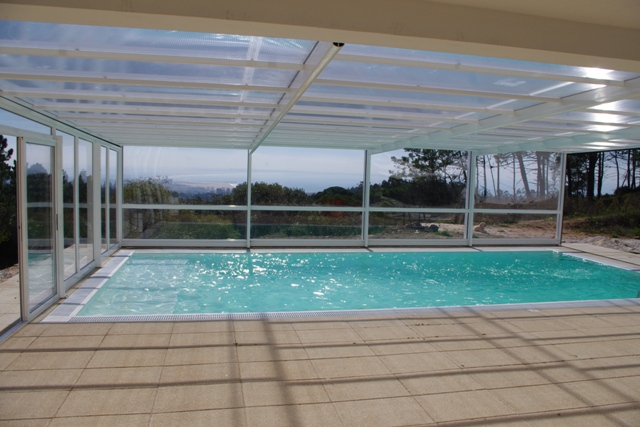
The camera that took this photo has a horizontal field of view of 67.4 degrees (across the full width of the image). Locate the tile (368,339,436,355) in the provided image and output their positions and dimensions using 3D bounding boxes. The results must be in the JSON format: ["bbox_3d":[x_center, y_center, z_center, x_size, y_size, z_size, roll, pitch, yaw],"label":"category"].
[{"bbox_3d":[0.765,1.266,4.522,0.600,0.035,0.400,1,5,-12],"label":"tile"}]

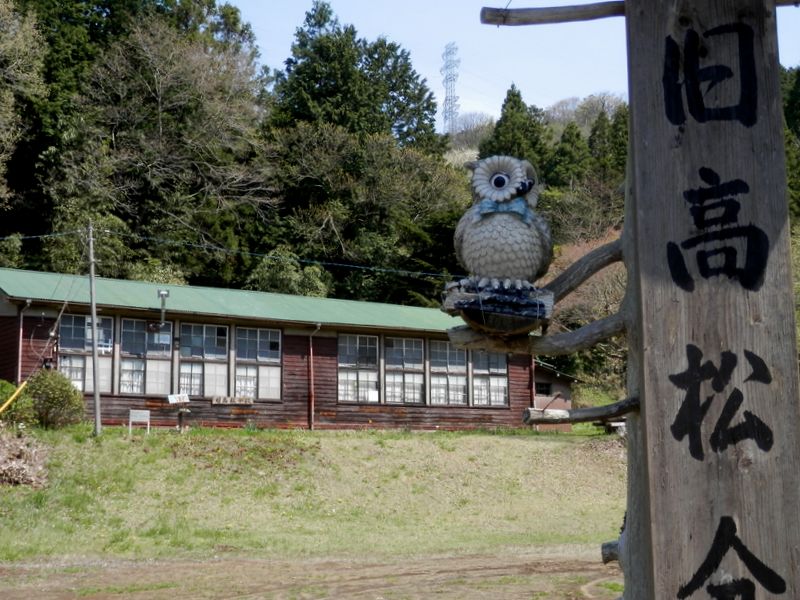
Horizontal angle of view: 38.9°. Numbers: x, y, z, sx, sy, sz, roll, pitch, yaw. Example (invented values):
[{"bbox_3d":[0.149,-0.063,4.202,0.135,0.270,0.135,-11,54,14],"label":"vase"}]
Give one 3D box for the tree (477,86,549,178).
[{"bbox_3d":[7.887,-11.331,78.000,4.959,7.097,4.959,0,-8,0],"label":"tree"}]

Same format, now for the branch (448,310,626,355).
[{"bbox_3d":[0.455,0.108,3.750,0.589,0.147,0.120,0,-8,0],"label":"branch"}]

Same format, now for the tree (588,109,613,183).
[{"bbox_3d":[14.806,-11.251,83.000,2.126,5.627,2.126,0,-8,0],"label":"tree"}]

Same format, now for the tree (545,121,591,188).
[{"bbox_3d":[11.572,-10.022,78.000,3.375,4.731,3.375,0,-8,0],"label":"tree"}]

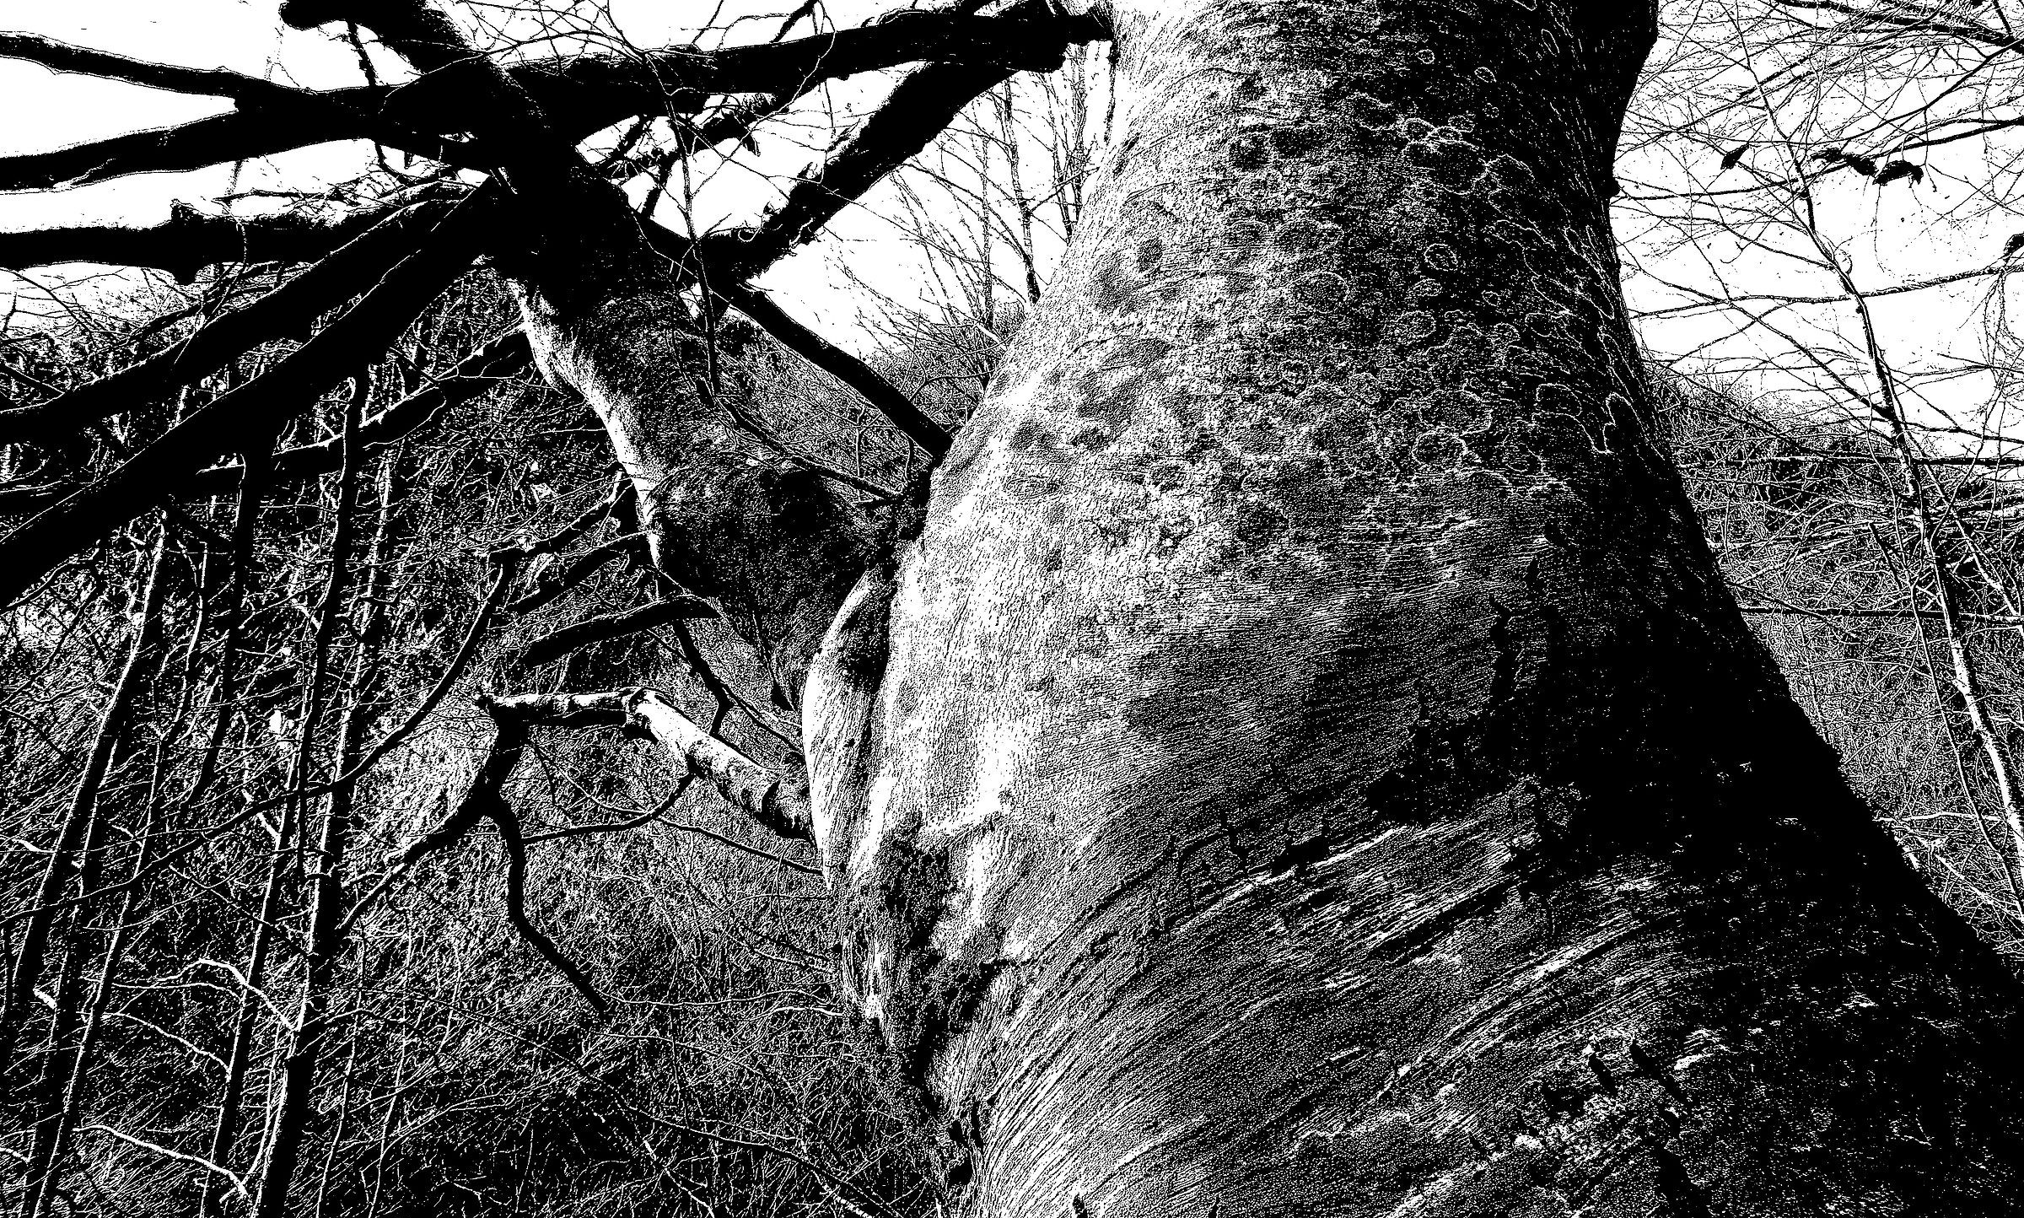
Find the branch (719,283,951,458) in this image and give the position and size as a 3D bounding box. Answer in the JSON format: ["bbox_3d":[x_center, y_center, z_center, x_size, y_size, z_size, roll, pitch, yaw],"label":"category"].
[{"bbox_3d":[-0.309,-0.419,2.865,0.525,0.062,0.062,36,3,15],"label":"branch"}]

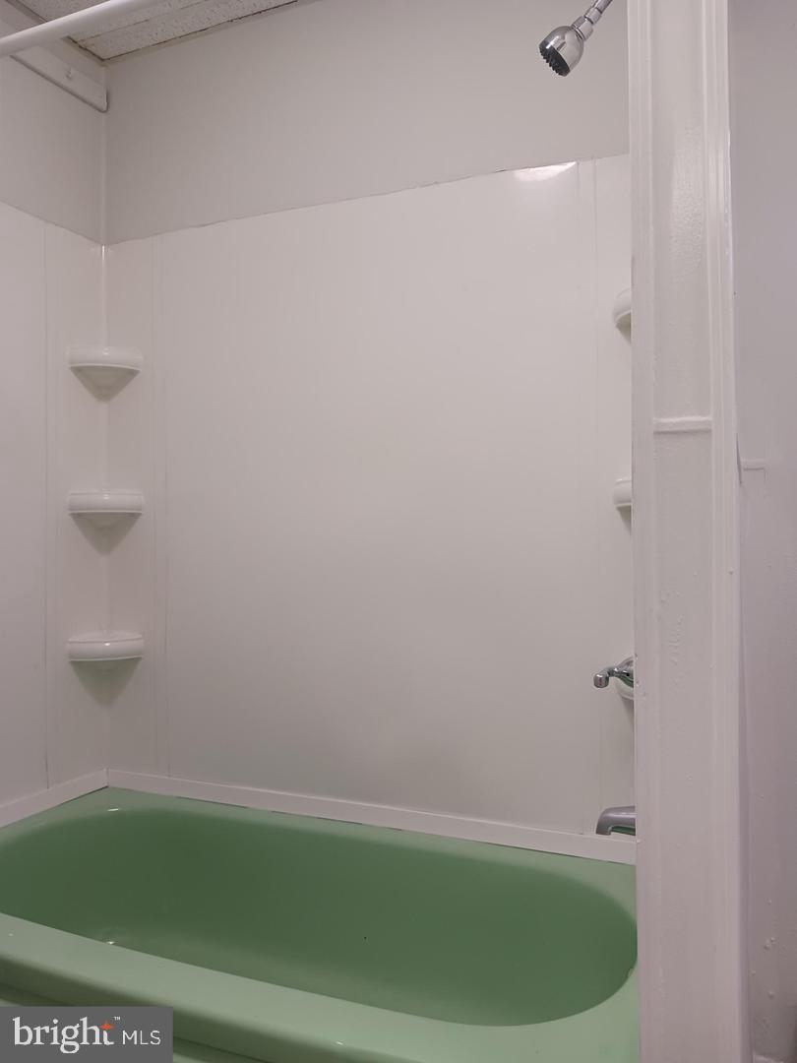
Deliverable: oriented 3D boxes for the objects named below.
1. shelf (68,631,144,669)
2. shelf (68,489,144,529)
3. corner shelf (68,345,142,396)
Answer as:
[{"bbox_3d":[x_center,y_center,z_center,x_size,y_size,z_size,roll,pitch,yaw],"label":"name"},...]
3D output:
[{"bbox_3d":[-0.782,0.325,2.221,0.190,0.090,0.132,0,0,-21],"label":"shelf"},{"bbox_3d":[-0.786,-0.054,2.222,0.190,0.090,0.132,0,0,-21],"label":"shelf"},{"bbox_3d":[-0.785,-0.442,2.223,0.190,0.090,0.132,0,0,-21],"label":"corner shelf"}]

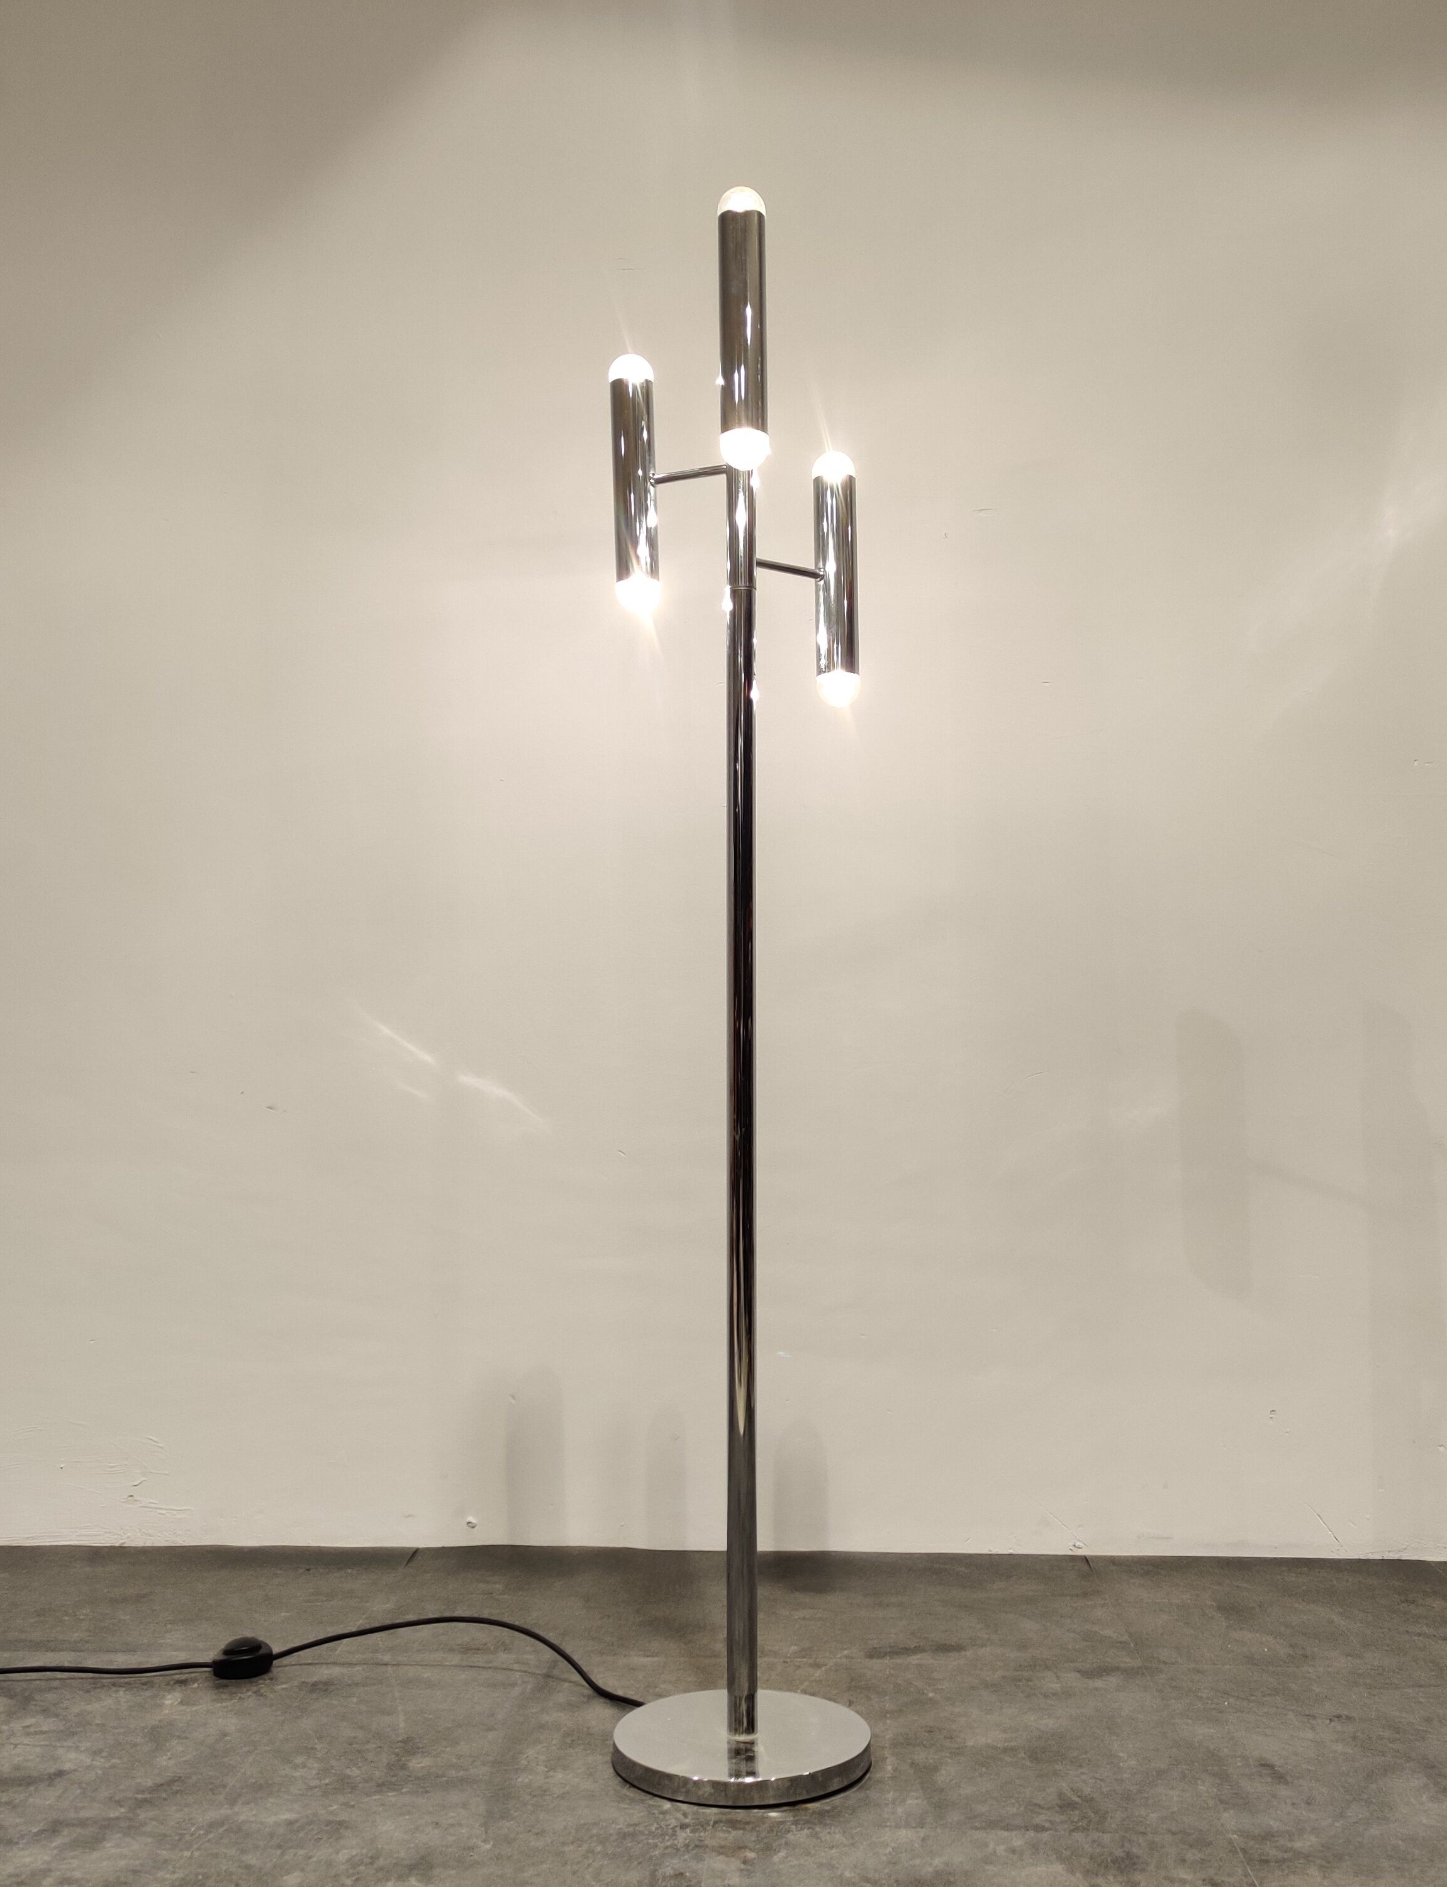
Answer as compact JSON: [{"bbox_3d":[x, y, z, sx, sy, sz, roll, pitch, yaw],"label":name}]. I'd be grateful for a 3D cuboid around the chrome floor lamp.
[{"bbox_3d":[0.016,0.041,1.972,0.261,1.530,0.271,0,-3,0],"label":"chrome floor lamp"}]

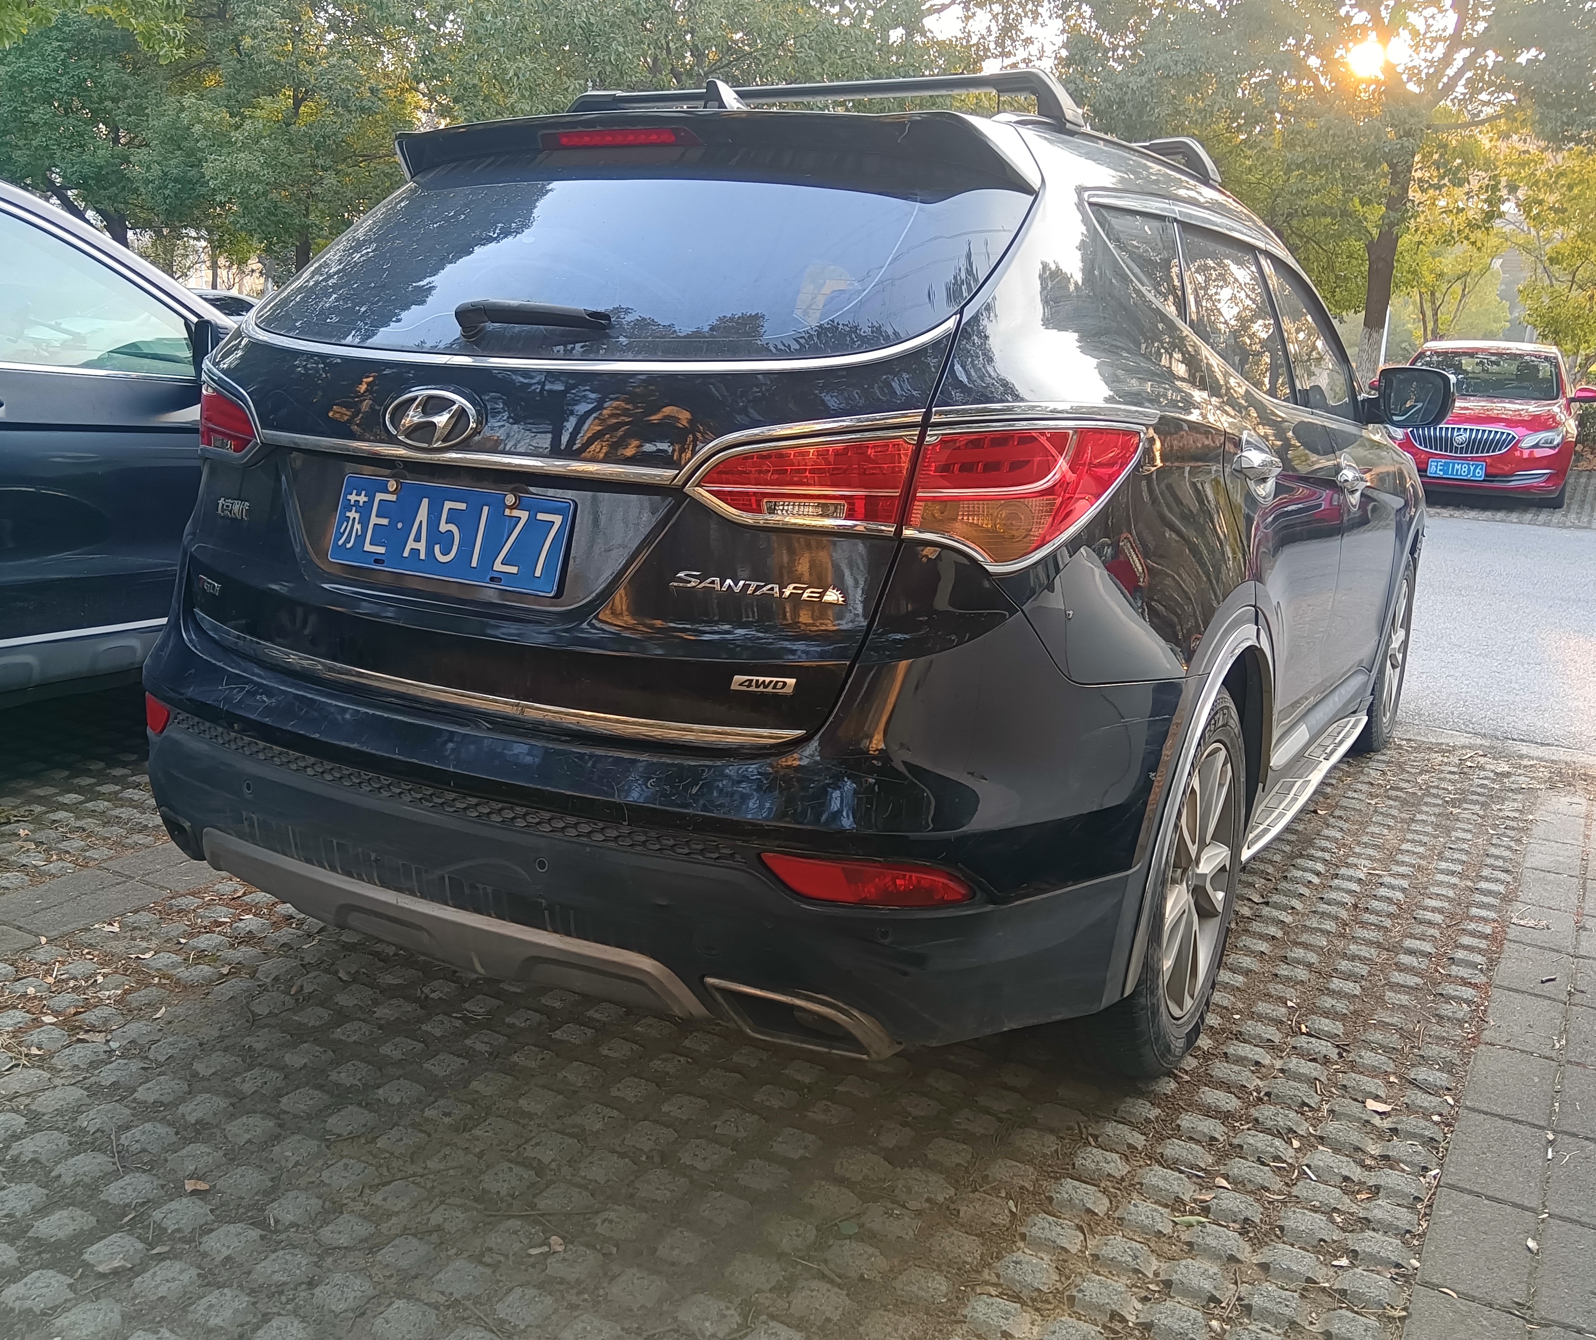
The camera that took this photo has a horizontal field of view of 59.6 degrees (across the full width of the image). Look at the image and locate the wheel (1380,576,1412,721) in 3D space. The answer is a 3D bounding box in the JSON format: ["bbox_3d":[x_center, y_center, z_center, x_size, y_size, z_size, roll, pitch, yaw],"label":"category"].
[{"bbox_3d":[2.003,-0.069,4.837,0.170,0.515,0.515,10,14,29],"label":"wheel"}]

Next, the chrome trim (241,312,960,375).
[{"bbox_3d":[-0.442,-0.492,2.041,1.390,0.115,0.165,10,14,28],"label":"chrome trim"}]

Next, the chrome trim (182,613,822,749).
[{"bbox_3d":[-0.521,0.021,2.056,1.190,0.078,0.075,10,14,28],"label":"chrome trim"}]

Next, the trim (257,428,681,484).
[{"bbox_3d":[-0.502,-0.301,1.989,0.820,0.040,0.065,10,14,28],"label":"trim"}]

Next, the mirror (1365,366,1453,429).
[{"bbox_3d":[1.738,-0.770,3.953,0.230,0.185,0.130,10,14,29],"label":"mirror"}]

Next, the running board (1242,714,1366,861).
[{"bbox_3d":[1.293,0.261,3.625,0.170,0.065,1.720,10,14,28],"label":"running board"}]

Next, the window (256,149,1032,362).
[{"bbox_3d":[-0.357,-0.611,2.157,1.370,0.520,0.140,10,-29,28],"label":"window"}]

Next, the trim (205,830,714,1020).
[{"bbox_3d":[-0.560,0.370,2.100,1.000,0.125,0.130,10,14,29],"label":"trim"}]

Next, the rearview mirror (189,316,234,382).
[{"bbox_3d":[-1.511,-0.825,3.623,0.220,0.180,0.130,8,14,24],"label":"rearview mirror"}]

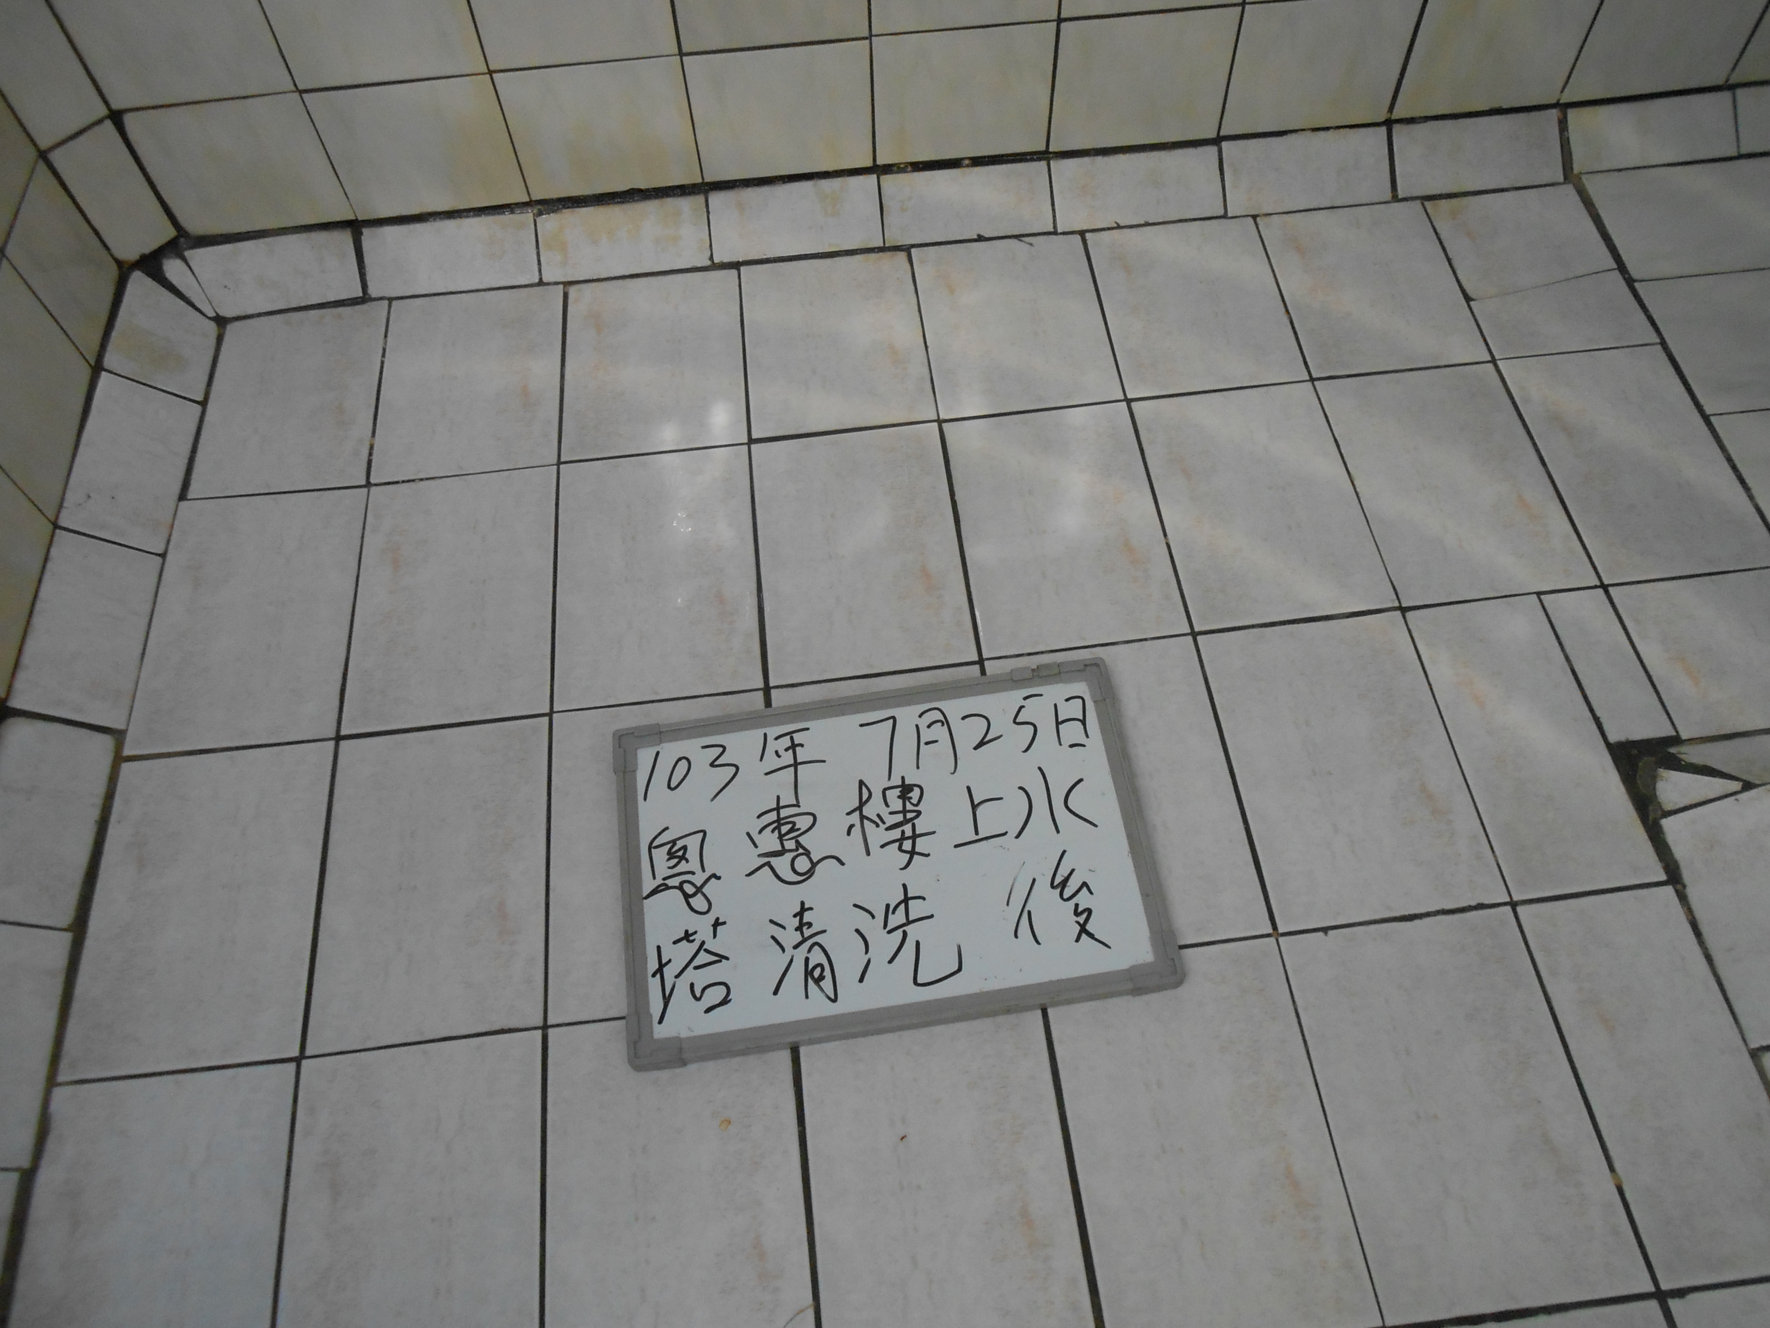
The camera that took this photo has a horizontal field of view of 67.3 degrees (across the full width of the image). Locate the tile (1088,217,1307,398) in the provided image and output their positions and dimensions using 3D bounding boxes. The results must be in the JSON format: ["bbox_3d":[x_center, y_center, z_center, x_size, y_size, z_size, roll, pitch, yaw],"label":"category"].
[{"bbox_3d":[0.344,-0.396,1.479,0.195,0.010,0.252,-6,59,-2],"label":"tile"}]

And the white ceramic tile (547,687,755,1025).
[{"bbox_3d":[-0.194,0.164,1.177,0.202,0.010,0.295,-7,58,-2],"label":"white ceramic tile"}]

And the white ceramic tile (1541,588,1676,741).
[{"bbox_3d":[0.671,0.001,1.241,0.056,0.010,0.162,-7,58,-2],"label":"white ceramic tile"}]

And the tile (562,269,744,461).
[{"bbox_3d":[-0.252,-0.330,1.459,0.195,0.010,0.259,-6,59,-2],"label":"tile"}]

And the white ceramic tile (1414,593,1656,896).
[{"bbox_3d":[0.574,0.069,1.190,0.130,0.010,0.290,-6,59,-2],"label":"white ceramic tile"}]

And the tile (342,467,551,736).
[{"bbox_3d":[-0.430,-0.068,1.336,0.200,0.010,0.300,-6,58,-2],"label":"tile"}]

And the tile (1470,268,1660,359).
[{"bbox_3d":[0.737,-0.378,1.456,0.178,0.010,0.108,-6,59,-2],"label":"tile"}]

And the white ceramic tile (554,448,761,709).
[{"bbox_3d":[-0.229,-0.092,1.343,0.200,0.010,0.300,-6,58,-2],"label":"white ceramic tile"}]

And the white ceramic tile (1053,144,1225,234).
[{"bbox_3d":[0.299,-0.563,1.571,0.197,0.010,0.086,-5,95,-1],"label":"white ceramic tile"}]

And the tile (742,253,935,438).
[{"bbox_3d":[-0.056,-0.360,1.500,0.200,0.010,0.266,-6,58,-2],"label":"tile"}]

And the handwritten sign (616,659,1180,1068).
[{"bbox_3d":[0.001,0.163,1.152,0.455,0.020,0.310,-8,58,-2],"label":"handwritten sign"}]

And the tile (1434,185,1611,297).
[{"bbox_3d":[0.726,-0.479,1.517,0.177,0.010,0.157,-6,59,-2],"label":"tile"}]

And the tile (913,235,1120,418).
[{"bbox_3d":[0.144,-0.374,1.473,0.196,0.010,0.253,-6,59,-2],"label":"tile"}]

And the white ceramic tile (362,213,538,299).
[{"bbox_3d":[-0.506,-0.483,1.555,0.197,0.010,0.086,-5,95,-1],"label":"white ceramic tile"}]

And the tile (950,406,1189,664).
[{"bbox_3d":[0.176,-0.137,1.328,0.197,0.010,0.289,-6,59,-2],"label":"tile"}]

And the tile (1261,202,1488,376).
[{"bbox_3d":[0.541,-0.417,1.485,0.193,0.010,0.250,-6,59,-2],"label":"tile"}]

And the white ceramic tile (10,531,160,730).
[{"bbox_3d":[-0.757,-0.032,1.261,0.093,0.010,0.194,17,52,-32],"label":"white ceramic tile"}]

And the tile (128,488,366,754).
[{"bbox_3d":[-0.626,-0.048,1.325,0.195,0.010,0.304,-5,58,-1],"label":"tile"}]

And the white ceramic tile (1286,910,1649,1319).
[{"bbox_3d":[0.447,0.345,1.048,0.200,0.010,0.300,-6,58,-2],"label":"white ceramic tile"}]

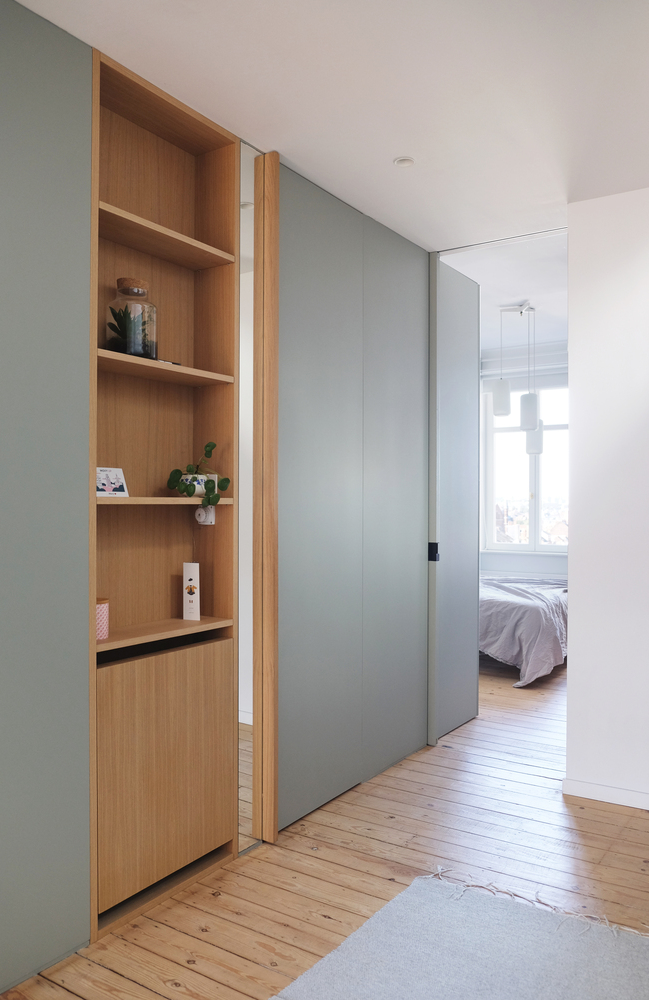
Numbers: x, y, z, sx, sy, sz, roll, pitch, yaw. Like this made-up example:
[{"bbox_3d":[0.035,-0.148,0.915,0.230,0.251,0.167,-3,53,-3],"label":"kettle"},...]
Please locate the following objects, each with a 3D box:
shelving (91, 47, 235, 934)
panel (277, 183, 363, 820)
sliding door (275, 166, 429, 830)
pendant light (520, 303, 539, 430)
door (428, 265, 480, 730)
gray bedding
[{"bbox_3d":[-0.589,-0.011,2.552,0.215,2.653,0.661,0,0,34],"label":"shelving"},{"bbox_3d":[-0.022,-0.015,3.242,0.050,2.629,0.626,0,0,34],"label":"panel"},{"bbox_3d":[0.170,-0.011,3.525,0.050,2.649,1.310,0,0,34],"label":"sliding door"},{"bbox_3d":[1.550,-1.002,5.672,0.135,0.953,0.135,0,0,34],"label":"pendant light"},{"bbox_3d":[0.759,0.001,4.304,0.050,2.607,0.642,0,0,34],"label":"door"},{"bbox_3d":[1.343,1.024,6.531,1.750,0.616,1.768,0,0,34],"label":"gray bedding"}]

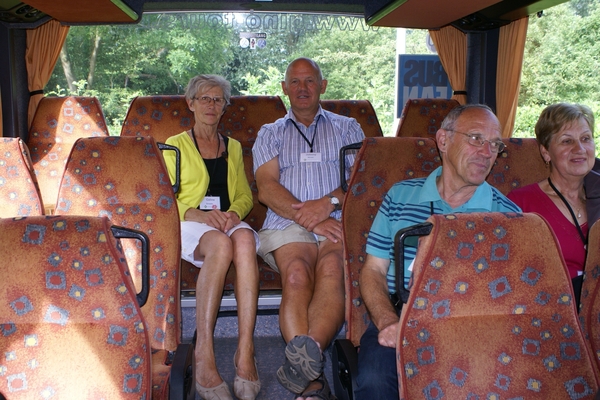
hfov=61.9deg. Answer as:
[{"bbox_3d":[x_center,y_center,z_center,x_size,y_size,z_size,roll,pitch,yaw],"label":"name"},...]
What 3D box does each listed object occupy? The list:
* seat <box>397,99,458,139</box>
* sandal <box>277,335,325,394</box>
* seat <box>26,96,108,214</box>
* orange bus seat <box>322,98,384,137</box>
[{"bbox_3d":[0.714,-0.009,2.379,0.440,0.900,0.660,-1,11,-5],"label":"seat"},{"bbox_3d":[0.022,0.444,1.441,0.110,0.285,0.100,33,44,9],"label":"sandal"},{"bbox_3d":[-1.096,0.009,2.222,0.440,0.900,0.660,-1,11,-5],"label":"seat"},{"bbox_3d":[0.239,-0.005,2.338,0.440,0.900,0.660,-1,11,-5],"label":"orange bus seat"}]

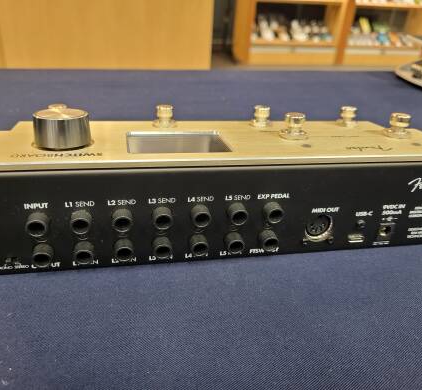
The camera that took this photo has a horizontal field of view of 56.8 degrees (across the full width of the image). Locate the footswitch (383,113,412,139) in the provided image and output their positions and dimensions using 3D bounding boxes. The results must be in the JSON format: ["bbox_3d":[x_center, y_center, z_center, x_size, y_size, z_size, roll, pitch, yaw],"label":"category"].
[{"bbox_3d":[0.126,-0.048,0.262,0.018,0.013,0.018,-2,24,-12],"label":"footswitch"}]

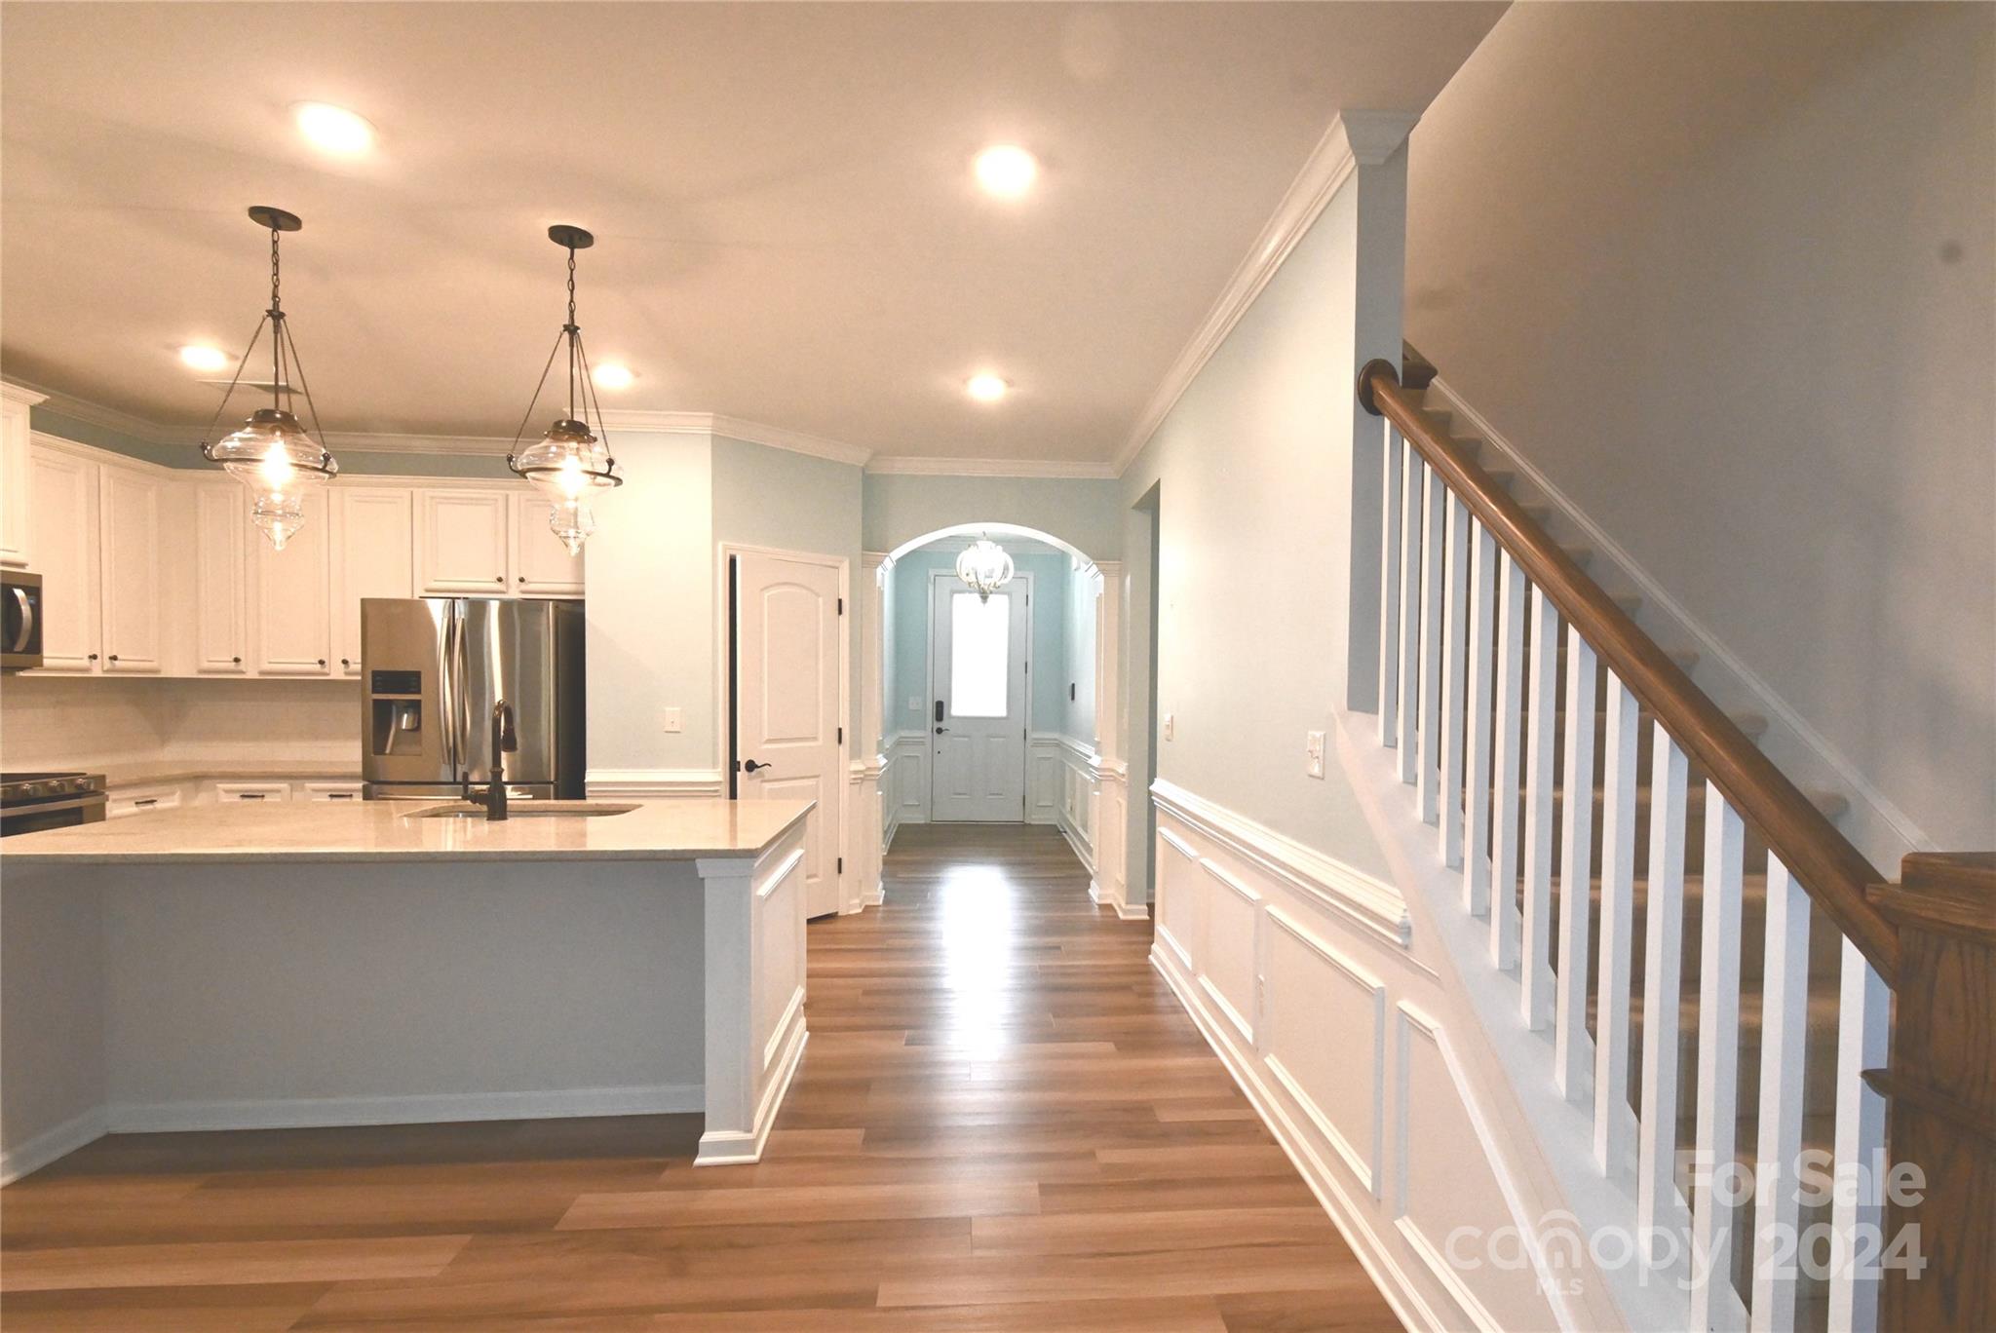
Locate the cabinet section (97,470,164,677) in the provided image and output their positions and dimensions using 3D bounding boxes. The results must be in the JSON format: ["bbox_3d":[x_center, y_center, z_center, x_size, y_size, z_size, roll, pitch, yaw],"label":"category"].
[{"bbox_3d":[-4.284,-0.452,4.119,0.022,0.987,0.317,0,-1,-3],"label":"cabinet section"}]

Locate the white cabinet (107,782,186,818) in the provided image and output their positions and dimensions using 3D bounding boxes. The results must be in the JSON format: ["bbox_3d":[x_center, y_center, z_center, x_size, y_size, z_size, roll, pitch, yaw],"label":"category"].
[{"bbox_3d":[-4.345,0.952,3.923,0.600,0.850,0.420,1,0,-3],"label":"white cabinet"}]

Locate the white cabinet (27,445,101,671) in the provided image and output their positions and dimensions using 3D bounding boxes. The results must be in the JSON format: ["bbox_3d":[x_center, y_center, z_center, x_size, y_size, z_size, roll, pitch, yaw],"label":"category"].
[{"bbox_3d":[-4.324,-0.480,3.844,0.030,0.970,0.330,1,0,-3],"label":"white cabinet"}]

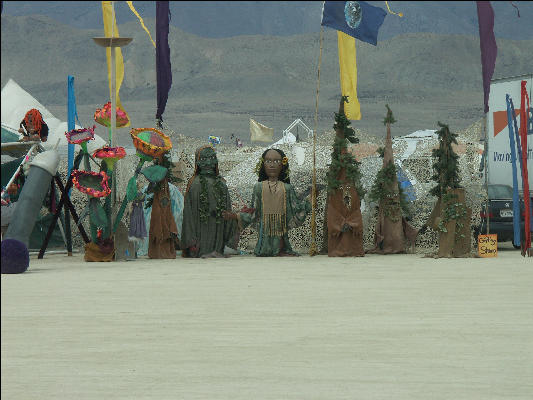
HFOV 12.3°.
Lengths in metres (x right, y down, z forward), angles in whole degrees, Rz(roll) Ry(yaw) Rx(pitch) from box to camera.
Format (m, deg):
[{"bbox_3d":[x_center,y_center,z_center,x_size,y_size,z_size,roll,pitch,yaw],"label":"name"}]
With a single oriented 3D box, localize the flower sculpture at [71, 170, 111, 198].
[{"bbox_3d":[-3.268,-0.288,46.100,0.734,0.521,0.500,0,1,0],"label":"flower sculpture"}]

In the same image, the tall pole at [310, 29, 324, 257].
[{"bbox_3d":[1.025,-1.393,48.300,0.070,4.987,0.070,2,1,0],"label":"tall pole"}]

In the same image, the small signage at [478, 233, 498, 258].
[{"bbox_3d":[4.285,0.892,47.900,0.371,0.456,0.040,0,1,0],"label":"small signage"}]

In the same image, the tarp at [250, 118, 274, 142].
[{"bbox_3d":[-0.116,-2.018,72.000,0.700,0.680,0.150,0,1,0],"label":"tarp"}]

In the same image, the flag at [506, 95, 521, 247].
[{"bbox_3d":[4.811,-0.575,48.300,0.140,2.961,0.100,-4,1,0],"label":"flag"}]

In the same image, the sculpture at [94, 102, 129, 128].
[{"bbox_3d":[-2.879,-1.591,46.300,0.654,0.504,0.580,0,1,0],"label":"sculpture"}]

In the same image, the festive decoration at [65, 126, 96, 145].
[{"bbox_3d":[-3.473,-1.204,46.300,0.588,0.336,0.480,0,1,0],"label":"festive decoration"}]

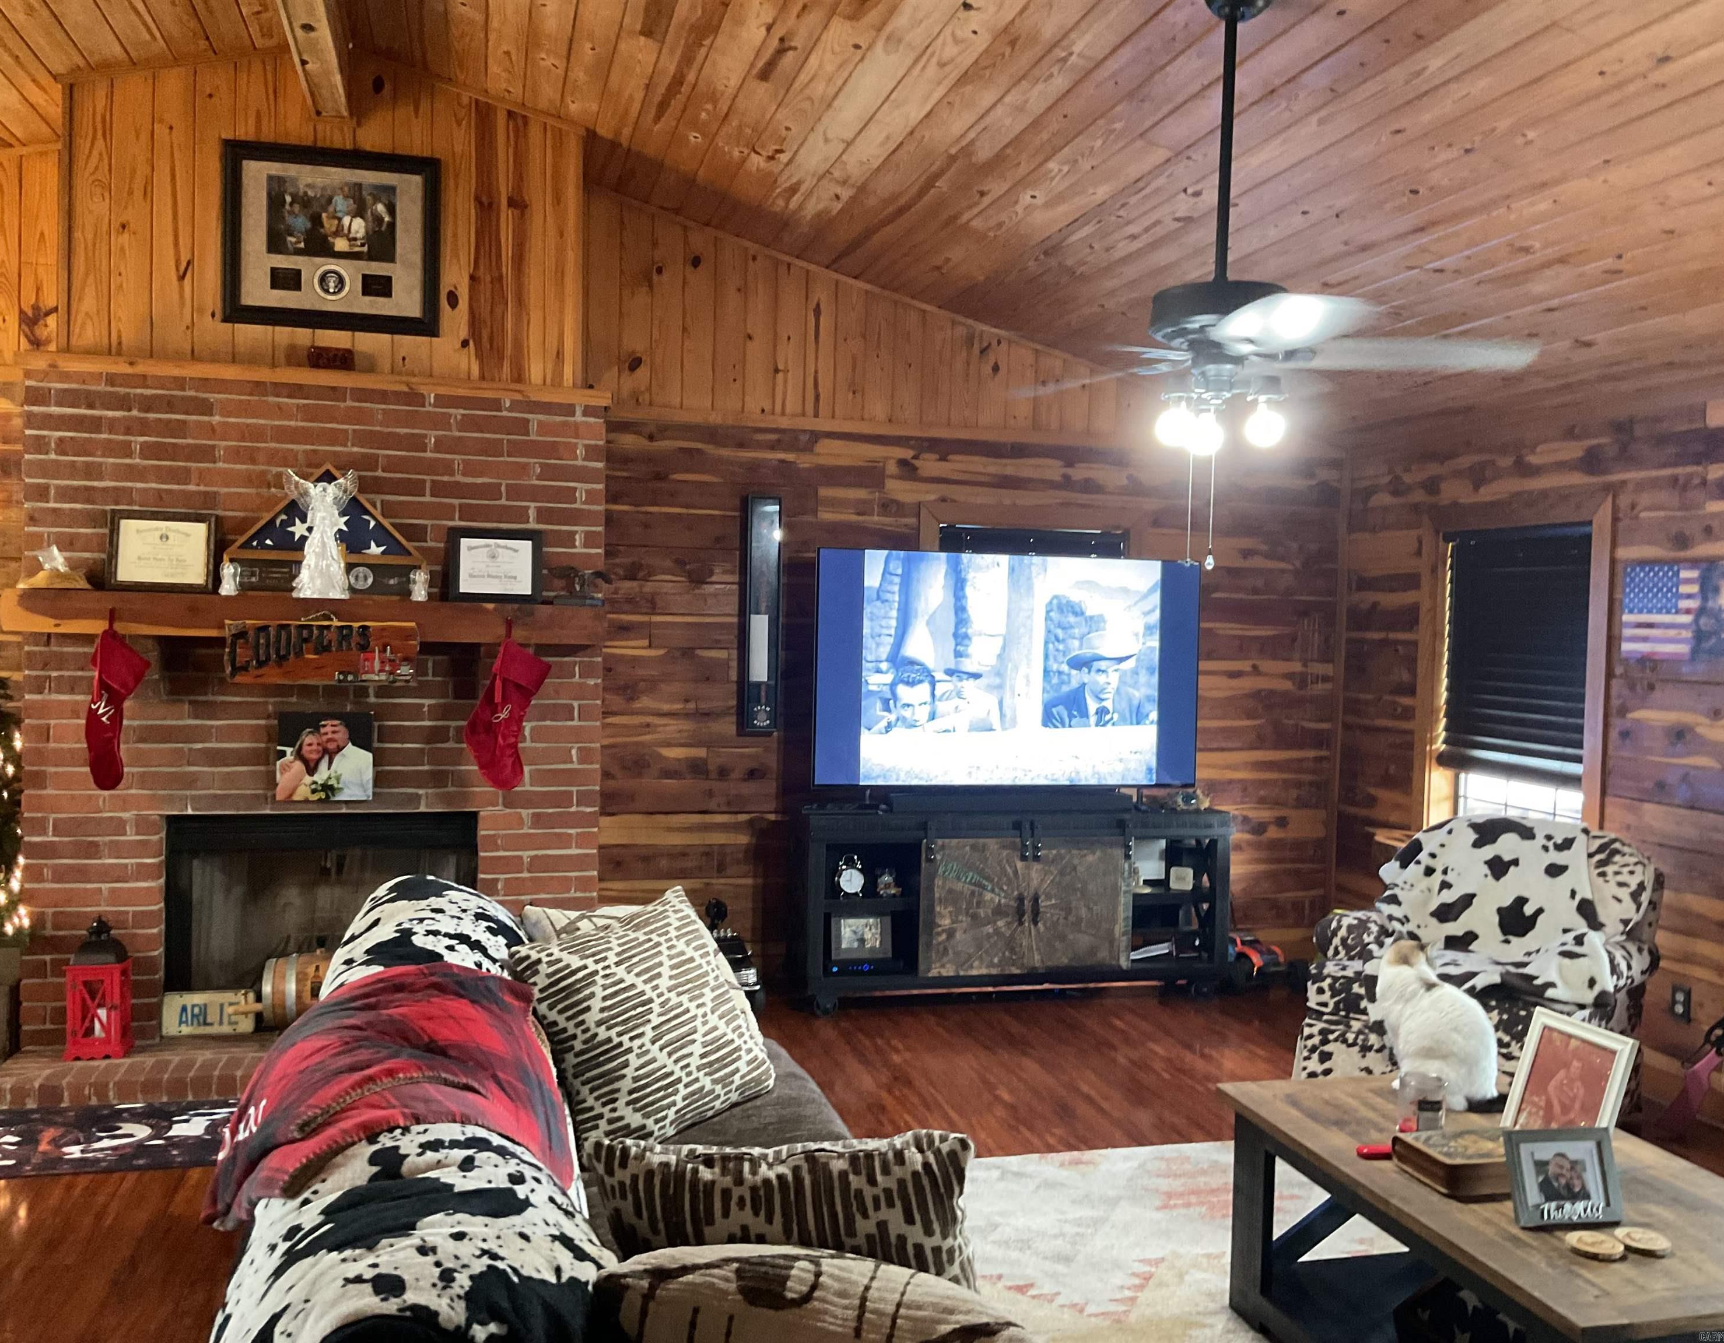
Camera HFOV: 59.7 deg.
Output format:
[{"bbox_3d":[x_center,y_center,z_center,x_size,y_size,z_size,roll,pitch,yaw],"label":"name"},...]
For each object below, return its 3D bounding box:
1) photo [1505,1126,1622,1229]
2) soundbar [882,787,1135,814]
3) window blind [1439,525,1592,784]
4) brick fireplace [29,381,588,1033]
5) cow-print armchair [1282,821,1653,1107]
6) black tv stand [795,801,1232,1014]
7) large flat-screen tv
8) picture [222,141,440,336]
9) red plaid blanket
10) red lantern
[{"bbox_3d":[1.293,0.938,2.781,0.205,0.172,0.030,1,-17,-9],"label":"photo"},{"bbox_3d":[0.618,0.535,6.126,1.050,0.072,0.105,1,2,-14],"label":"soundbar"},{"bbox_3d":[2.558,-0.075,5.894,0.060,0.980,0.860,1,2,-14],"label":"window blind"},{"bbox_3d":[-1.876,0.123,5.285,1.880,2.260,0.750,1,2,-14],"label":"brick fireplace"},{"bbox_3d":[2.075,0.964,5.040,1.000,0.945,0.840,3,2,29],"label":"cow-print armchair"},{"bbox_3d":[0.613,0.959,6.266,1.820,0.790,0.390,1,2,-14],"label":"black tv stand"},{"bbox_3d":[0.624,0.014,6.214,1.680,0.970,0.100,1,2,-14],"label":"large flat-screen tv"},{"bbox_3d":[-1.831,-1.498,5.191,0.720,0.625,0.040,1,2,-14],"label":"picture"},{"bbox_3d":[-0.644,0.589,2.112,0.460,0.260,0.820,1,2,-14],"label":"red plaid blanket"},{"bbox_3d":[-2.469,1.018,4.872,0.178,0.445,0.168,1,2,-14],"label":"red lantern"}]

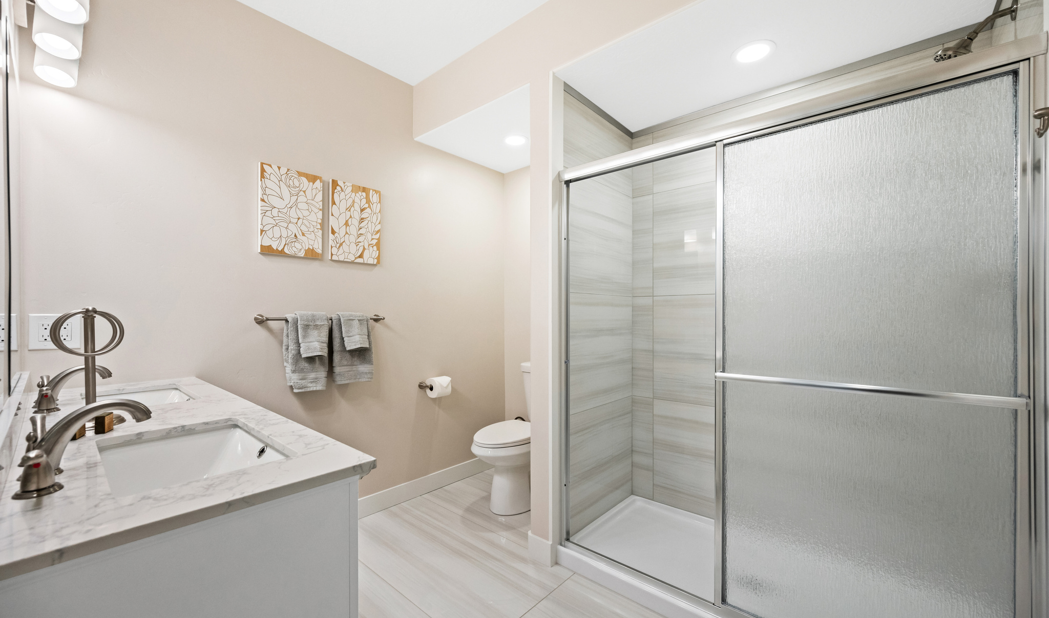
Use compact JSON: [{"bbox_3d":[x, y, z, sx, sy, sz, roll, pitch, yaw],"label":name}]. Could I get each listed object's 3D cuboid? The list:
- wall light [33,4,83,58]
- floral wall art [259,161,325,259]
[{"bbox_3d":[-1.433,-0.858,1.254,0.098,0.127,0.098,-1,-1,41],"label":"wall light"},{"bbox_3d":[-1.201,-0.490,2.104,0.028,0.445,0.295,-1,-1,41],"label":"floral wall art"}]

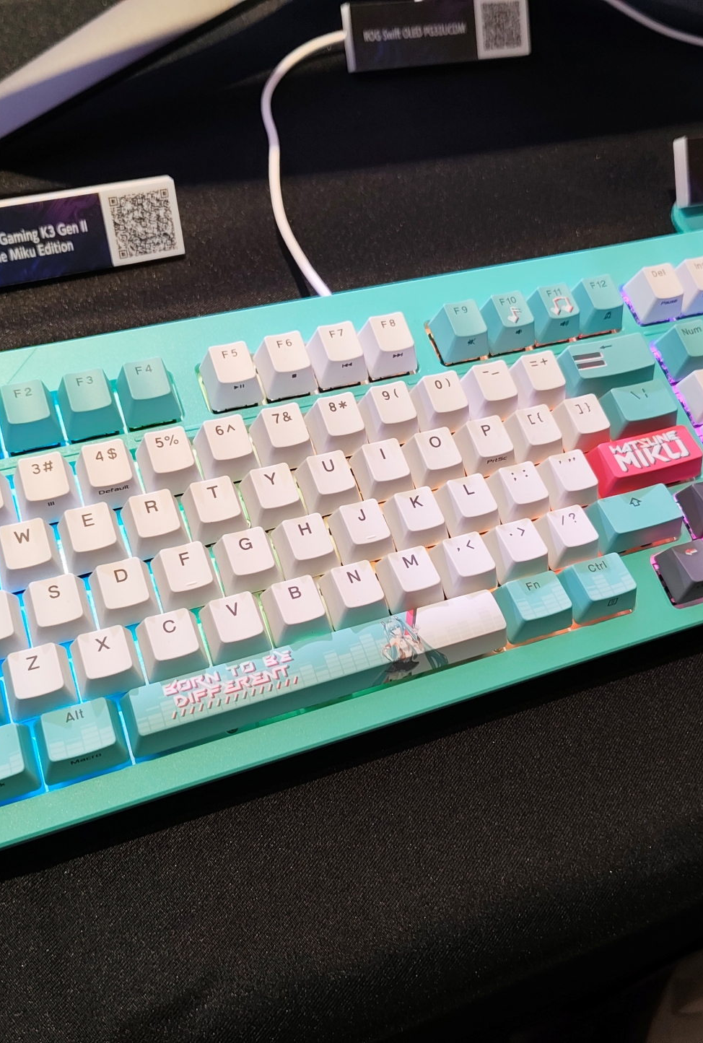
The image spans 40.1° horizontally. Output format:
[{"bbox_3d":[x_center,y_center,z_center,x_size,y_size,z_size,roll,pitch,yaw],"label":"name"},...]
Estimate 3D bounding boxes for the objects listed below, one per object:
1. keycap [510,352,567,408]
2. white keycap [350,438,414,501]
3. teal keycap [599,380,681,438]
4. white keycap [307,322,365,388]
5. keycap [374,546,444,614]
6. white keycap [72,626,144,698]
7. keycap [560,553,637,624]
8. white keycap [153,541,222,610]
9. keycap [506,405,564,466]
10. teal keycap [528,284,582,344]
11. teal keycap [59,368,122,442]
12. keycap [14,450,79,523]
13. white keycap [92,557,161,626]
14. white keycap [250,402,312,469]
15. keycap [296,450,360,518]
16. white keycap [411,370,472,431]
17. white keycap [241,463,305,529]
[{"bbox_3d":[0.067,-0.050,0.340,0.018,0.010,0.018,-14,69,-17],"label":"keycap"},{"bbox_3d":[0.011,-0.017,0.315,0.018,0.010,0.018,-14,68,-17],"label":"white keycap"},{"bbox_3d":[0.104,-0.041,0.345,0.028,0.008,0.018,-14,69,-17],"label":"teal keycap"},{"bbox_3d":[-0.004,-0.058,0.331,0.018,0.013,0.018,-14,68,-17],"label":"white keycap"},{"bbox_3d":[0.019,0.018,0.300,0.018,0.010,0.018,-14,68,-17],"label":"keycap"},{"bbox_3d":[-0.069,0.039,0.273,0.018,0.009,0.018,-14,69,-17],"label":"white keycap"},{"bbox_3d":[0.081,0.021,0.311,0.023,0.010,0.018,-14,68,-17],"label":"keycap"},{"bbox_3d":[-0.049,0.016,0.288,0.018,0.008,0.018,-14,69,-17],"label":"white keycap"},{"bbox_3d":[0.064,-0.030,0.332,0.018,0.009,0.018,-14,68,-17],"label":"keycap"},{"bbox_3d":[0.076,-0.077,0.356,0.018,0.011,0.018,-14,68,-17],"label":"teal keycap"},{"bbox_3d":[-0.084,-0.038,0.307,0.018,0.013,0.018,-14,67,-17],"label":"teal keycap"},{"bbox_3d":[-0.092,-0.010,0.290,0.018,0.012,0.018,-14,68,-17],"label":"keycap"},{"bbox_3d":[-0.067,0.020,0.282,0.018,0.008,0.018,-14,69,-17],"label":"white keycap"},{"bbox_3d":[-0.021,-0.027,0.313,0.018,0.011,0.018,-14,68,-17],"label":"white keycap"},{"bbox_3d":[-0.006,-0.012,0.310,0.018,0.009,0.018,-14,68,-17],"label":"keycap"},{"bbox_3d":[0.032,-0.041,0.330,0.018,0.011,0.018,-14,69,-17],"label":"white keycap"},{"bbox_3d":[-0.024,-0.008,0.305,0.018,0.009,0.018,-14,68,-17],"label":"white keycap"}]

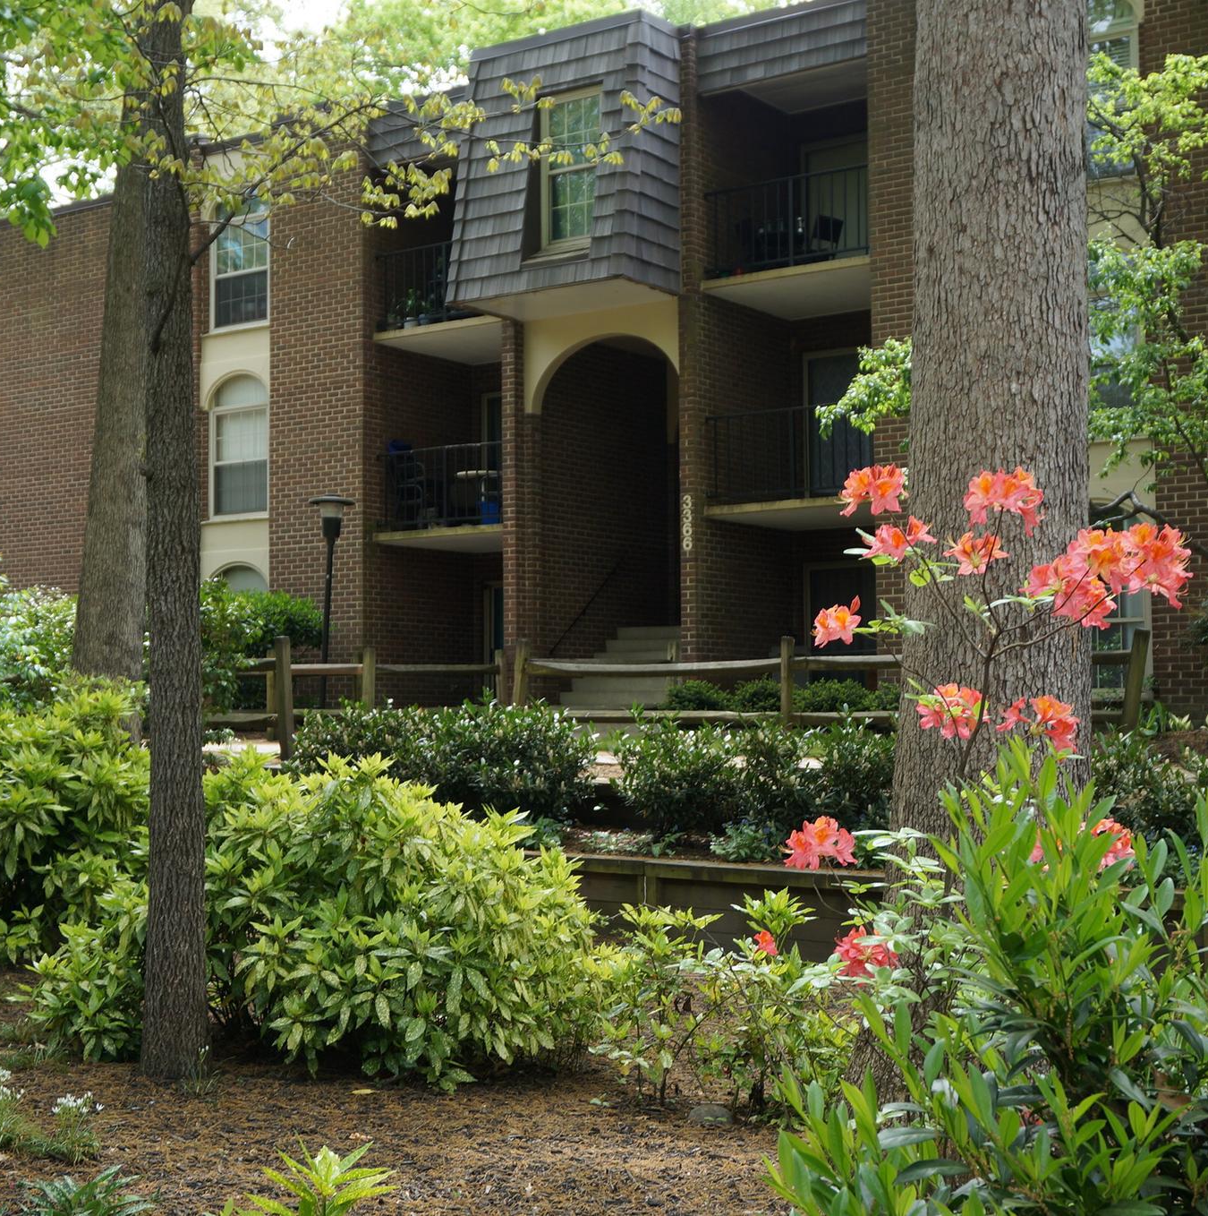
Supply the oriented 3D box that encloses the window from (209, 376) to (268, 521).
[{"bbox_3d":[-5.152,-2.272,26.554,1.108,1.961,0.140,-2,-3,34],"label":"window"}]

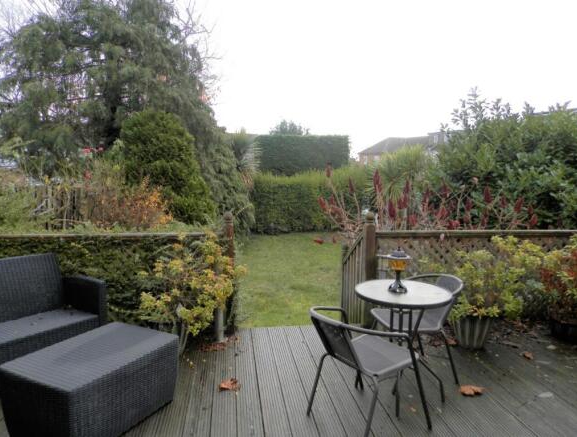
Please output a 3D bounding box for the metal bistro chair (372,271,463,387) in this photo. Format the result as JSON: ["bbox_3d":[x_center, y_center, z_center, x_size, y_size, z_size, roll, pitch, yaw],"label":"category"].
[{"bbox_3d":[0.910,0.777,3.083,0.550,0.730,0.540,-1,7,-10],"label":"metal bistro chair"}]

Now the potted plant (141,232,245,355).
[{"bbox_3d":[-0.775,0.606,3.466,0.780,0.980,0.680,-1,7,-7],"label":"potted plant"}]

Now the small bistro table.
[{"bbox_3d":[0.745,0.823,2.776,0.605,0.710,0.605,-1,7,-7],"label":"small bistro table"}]

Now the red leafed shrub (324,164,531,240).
[{"bbox_3d":[1.700,0.272,5.218,2.400,1.930,1.400,-1,7,-7],"label":"red leafed shrub"}]

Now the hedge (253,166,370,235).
[{"bbox_3d":[0.700,-0.506,12.528,3.800,1.950,1.100,-1,7,-12],"label":"hedge"}]

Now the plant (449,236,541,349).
[{"bbox_3d":[1.710,0.621,3.629,0.680,0.910,0.620,-1,7,-7],"label":"plant"}]

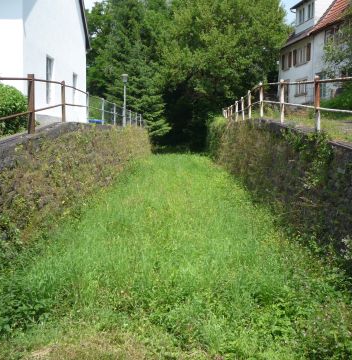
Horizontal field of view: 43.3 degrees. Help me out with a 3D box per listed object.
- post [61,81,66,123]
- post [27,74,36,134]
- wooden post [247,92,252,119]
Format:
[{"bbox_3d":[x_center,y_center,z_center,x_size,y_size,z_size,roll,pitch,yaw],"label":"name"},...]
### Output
[{"bbox_3d":[-2.580,-1.790,10.200,0.065,0.940,0.065,0,5,0],"label":"post"},{"bbox_3d":[-2.356,-1.234,7.250,0.080,0.970,0.080,0,5,0],"label":"post"},{"bbox_3d":[2.520,-2.550,15.100,0.075,0.960,0.075,0,5,0],"label":"wooden post"}]

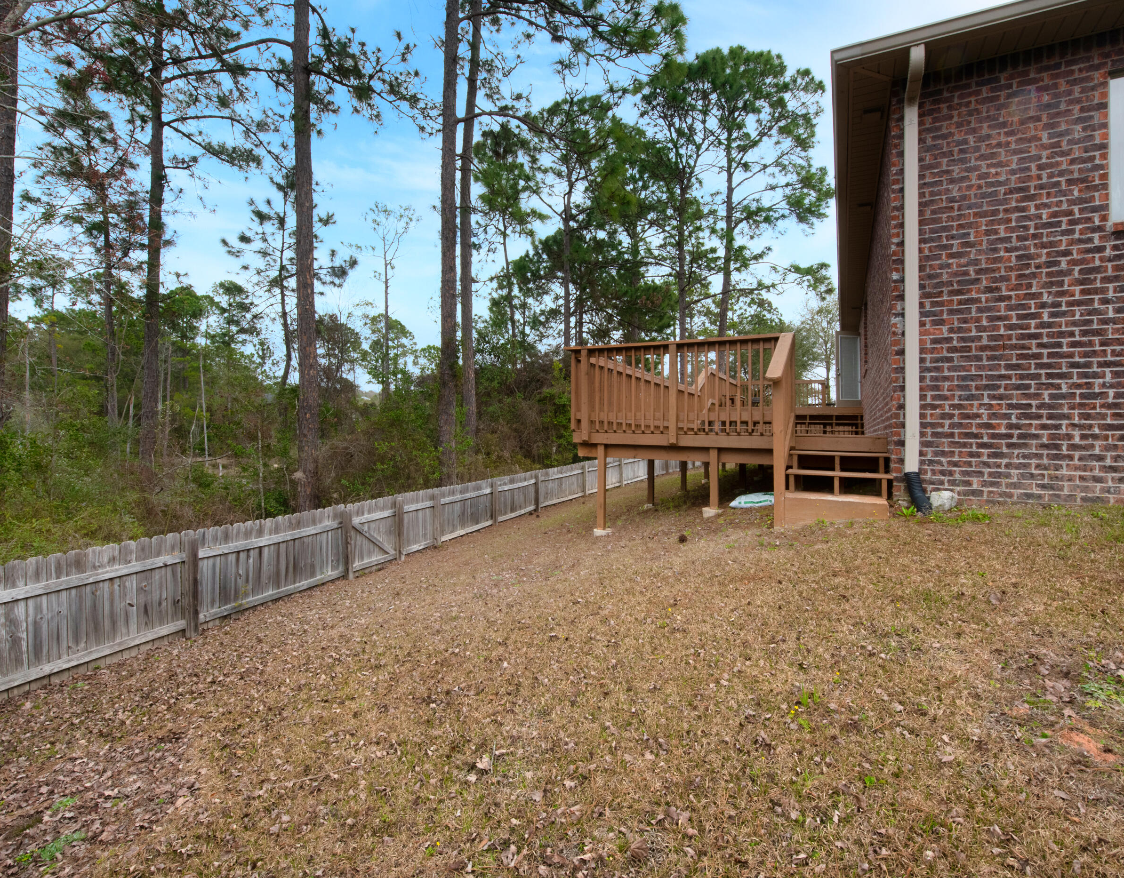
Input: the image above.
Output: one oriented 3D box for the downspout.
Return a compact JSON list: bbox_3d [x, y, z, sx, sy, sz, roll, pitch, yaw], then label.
[{"bbox_3d":[3.227,-1.365,4.613,0.180,4.110,0.450,0,0,27],"label":"downspout"}]

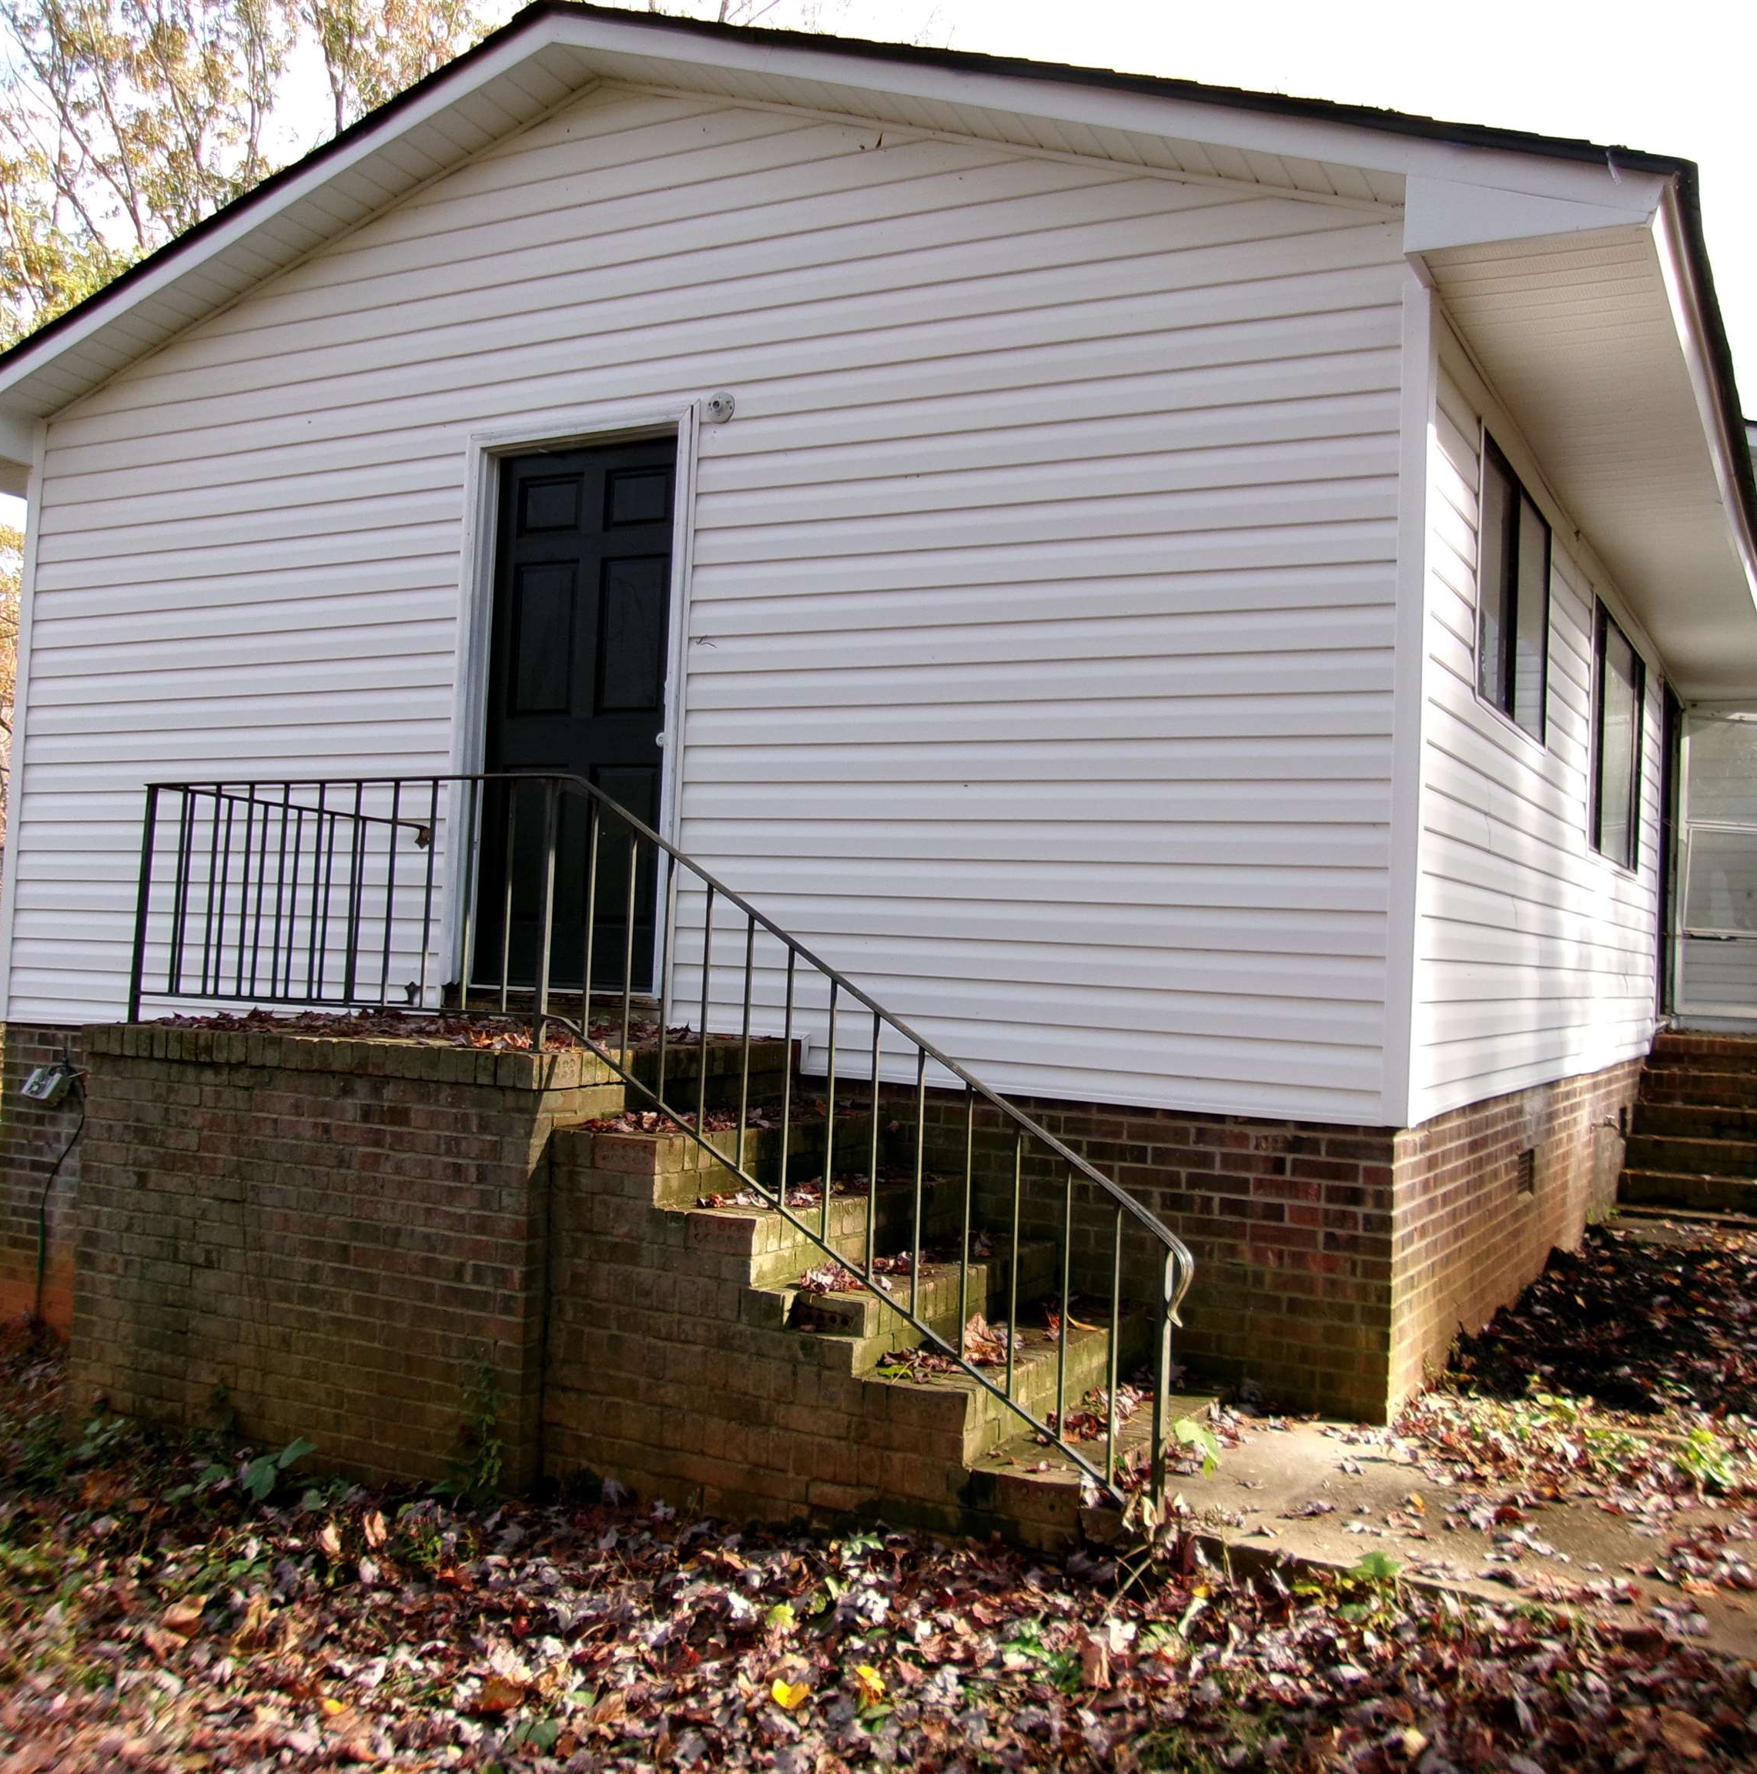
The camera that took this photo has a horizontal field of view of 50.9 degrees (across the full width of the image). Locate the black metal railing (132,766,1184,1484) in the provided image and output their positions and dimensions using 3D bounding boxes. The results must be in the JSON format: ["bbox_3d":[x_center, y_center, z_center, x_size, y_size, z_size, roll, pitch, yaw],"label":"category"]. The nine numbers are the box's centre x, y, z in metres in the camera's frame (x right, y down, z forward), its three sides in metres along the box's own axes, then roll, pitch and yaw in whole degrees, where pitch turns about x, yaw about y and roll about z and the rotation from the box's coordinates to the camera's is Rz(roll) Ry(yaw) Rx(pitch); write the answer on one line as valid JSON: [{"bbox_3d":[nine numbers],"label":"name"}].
[{"bbox_3d":[-0.522,0.555,5.536,3.500,1.680,1.345,1,-2,28],"label":"black metal railing"}]

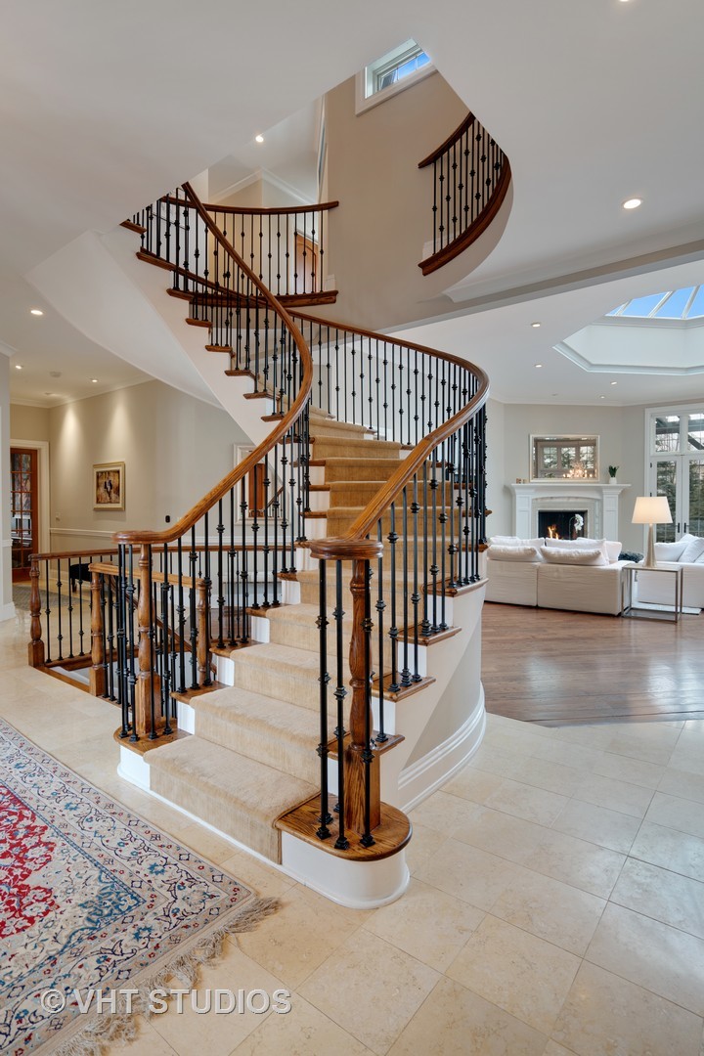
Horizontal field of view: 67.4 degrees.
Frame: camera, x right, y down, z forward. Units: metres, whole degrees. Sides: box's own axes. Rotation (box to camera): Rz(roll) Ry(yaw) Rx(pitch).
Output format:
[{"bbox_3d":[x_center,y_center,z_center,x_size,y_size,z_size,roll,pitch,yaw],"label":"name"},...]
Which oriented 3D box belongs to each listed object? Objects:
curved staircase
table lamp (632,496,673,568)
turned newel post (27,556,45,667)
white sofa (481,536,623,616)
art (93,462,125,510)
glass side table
[{"bbox_3d":[-0.606,-0.921,3.575,3.542,4.182,2.509,1,1,38],"label":"curved staircase"},{"bbox_3d":[3.794,0.055,6.662,0.510,0.899,0.510,1,1,38],"label":"table lamp"},{"bbox_3d":[-2.665,0.698,4.465,0.090,0.934,0.090,1,1,38],"label":"turned newel post"},{"bbox_3d":[2.826,0.643,7.597,2.150,0.880,1.020,1,1,41],"label":"white sofa"},{"bbox_3d":[-4.358,-0.723,9.411,1.123,0.841,0.050,1,1,38],"label":"art"},{"bbox_3d":[3.769,0.801,6.611,0.580,0.590,0.590,1,1,38],"label":"glass side table"}]

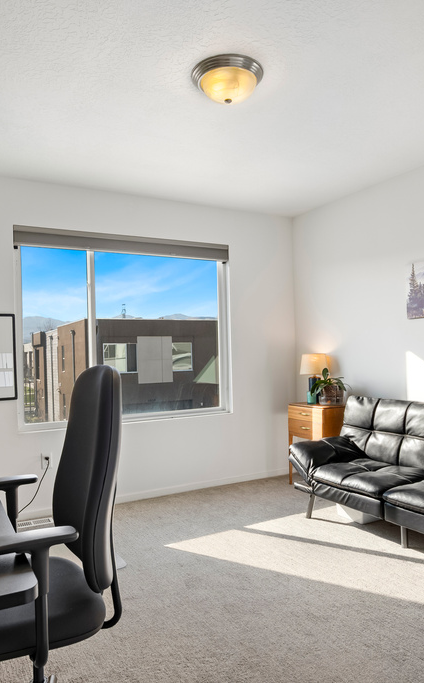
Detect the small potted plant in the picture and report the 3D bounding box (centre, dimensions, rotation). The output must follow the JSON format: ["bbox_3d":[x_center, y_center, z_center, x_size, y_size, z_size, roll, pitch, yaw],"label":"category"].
[{"bbox_3d":[0.998,0.391,3.880,0.280,0.320,0.300,-1,-1,0],"label":"small potted plant"}]

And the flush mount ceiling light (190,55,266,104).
[{"bbox_3d":[0.073,-1.152,2.088,0.330,0.120,0.330,-1,-1,0],"label":"flush mount ceiling light"}]

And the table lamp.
[{"bbox_3d":[0.908,0.333,4.026,0.260,0.445,0.260,-1,-1,0],"label":"table lamp"}]

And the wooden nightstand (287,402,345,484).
[{"bbox_3d":[0.940,0.899,3.910,0.360,0.688,0.410,-1,-1,-31],"label":"wooden nightstand"}]

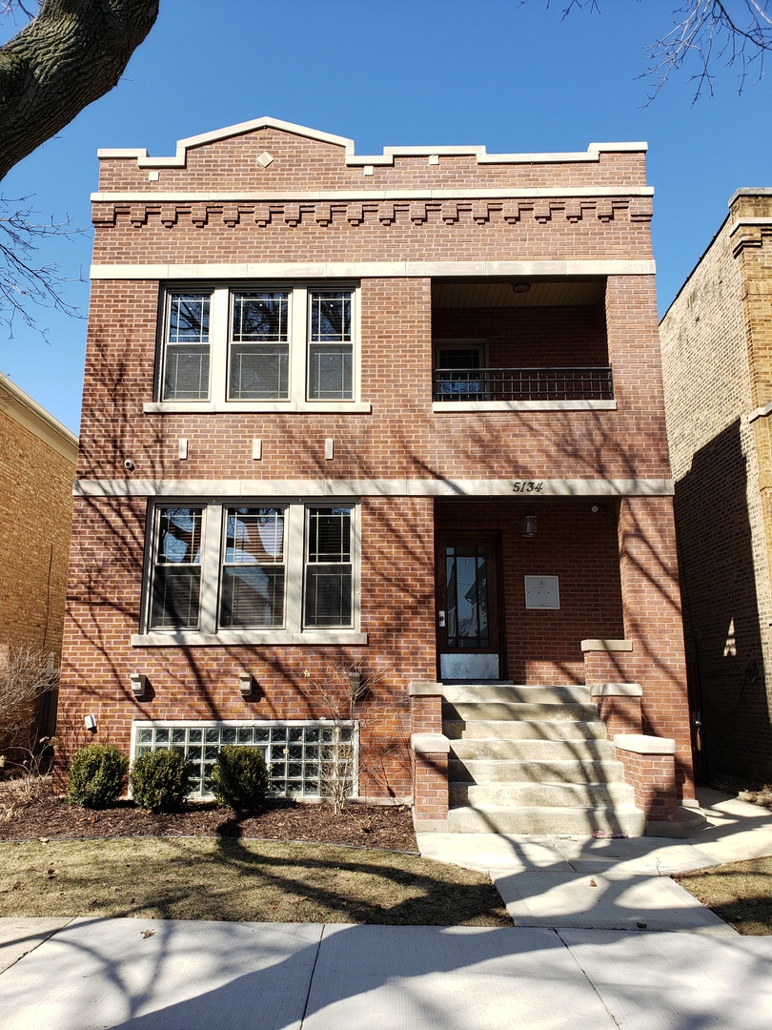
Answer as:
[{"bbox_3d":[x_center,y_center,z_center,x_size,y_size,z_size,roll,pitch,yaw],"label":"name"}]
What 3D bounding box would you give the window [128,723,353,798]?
[{"bbox_3d":[-1.690,2.917,9.263,2.710,0.890,0.110,0,-11,1],"label":"window"}]

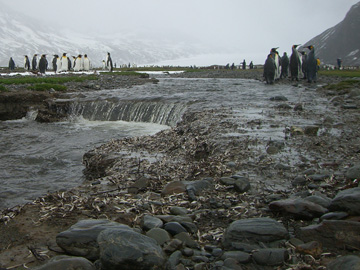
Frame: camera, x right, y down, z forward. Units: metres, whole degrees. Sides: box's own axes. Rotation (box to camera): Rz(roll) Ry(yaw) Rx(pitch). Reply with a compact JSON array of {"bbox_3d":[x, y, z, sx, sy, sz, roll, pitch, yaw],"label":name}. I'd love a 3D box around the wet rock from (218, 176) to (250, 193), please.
[{"bbox_3d":[0.251,0.228,1.817,0.145,0.060,0.090,1,10,8],"label":"wet rock"}]

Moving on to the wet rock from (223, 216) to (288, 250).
[{"bbox_3d":[0.264,0.343,1.380,0.228,0.083,0.148,0,10,0],"label":"wet rock"}]

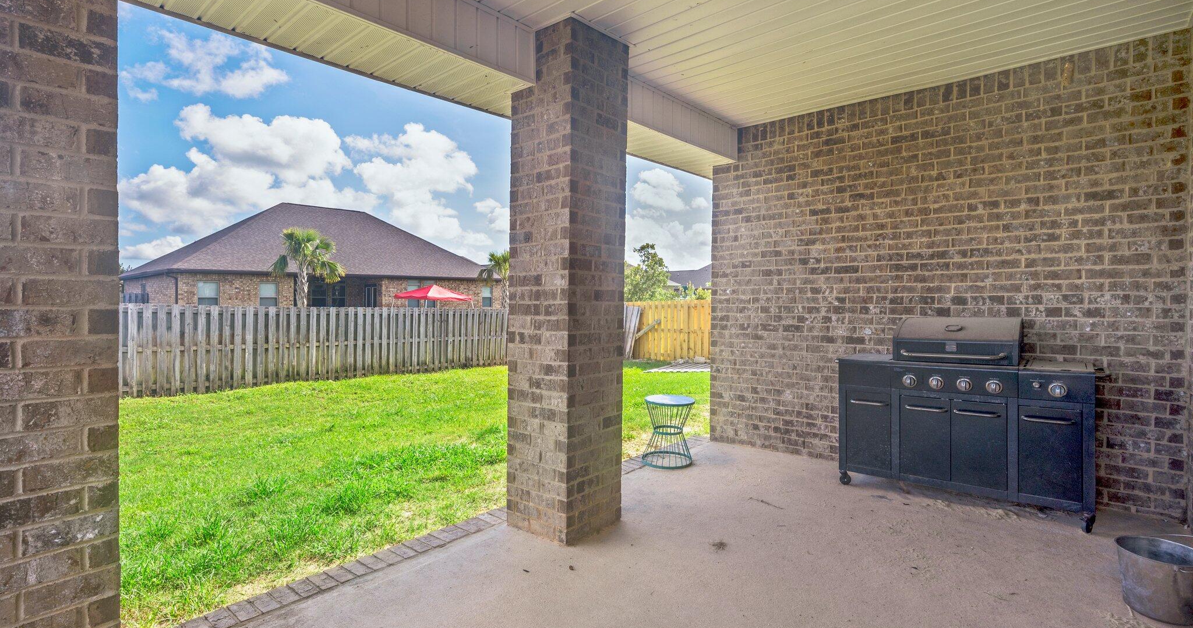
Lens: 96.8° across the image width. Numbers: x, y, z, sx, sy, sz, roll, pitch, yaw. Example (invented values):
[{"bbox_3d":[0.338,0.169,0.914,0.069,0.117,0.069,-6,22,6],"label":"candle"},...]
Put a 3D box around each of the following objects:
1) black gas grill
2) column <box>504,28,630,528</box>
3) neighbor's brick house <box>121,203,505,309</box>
[{"bbox_3d":[2.436,0.638,3.608,1.360,1.200,0.570,1,1,37],"label":"black gas grill"},{"bbox_3d":[-0.177,-0.169,3.147,0.474,2.800,0.478,1,2,40],"label":"column"},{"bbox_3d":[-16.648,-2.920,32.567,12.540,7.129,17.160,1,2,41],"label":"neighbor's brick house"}]

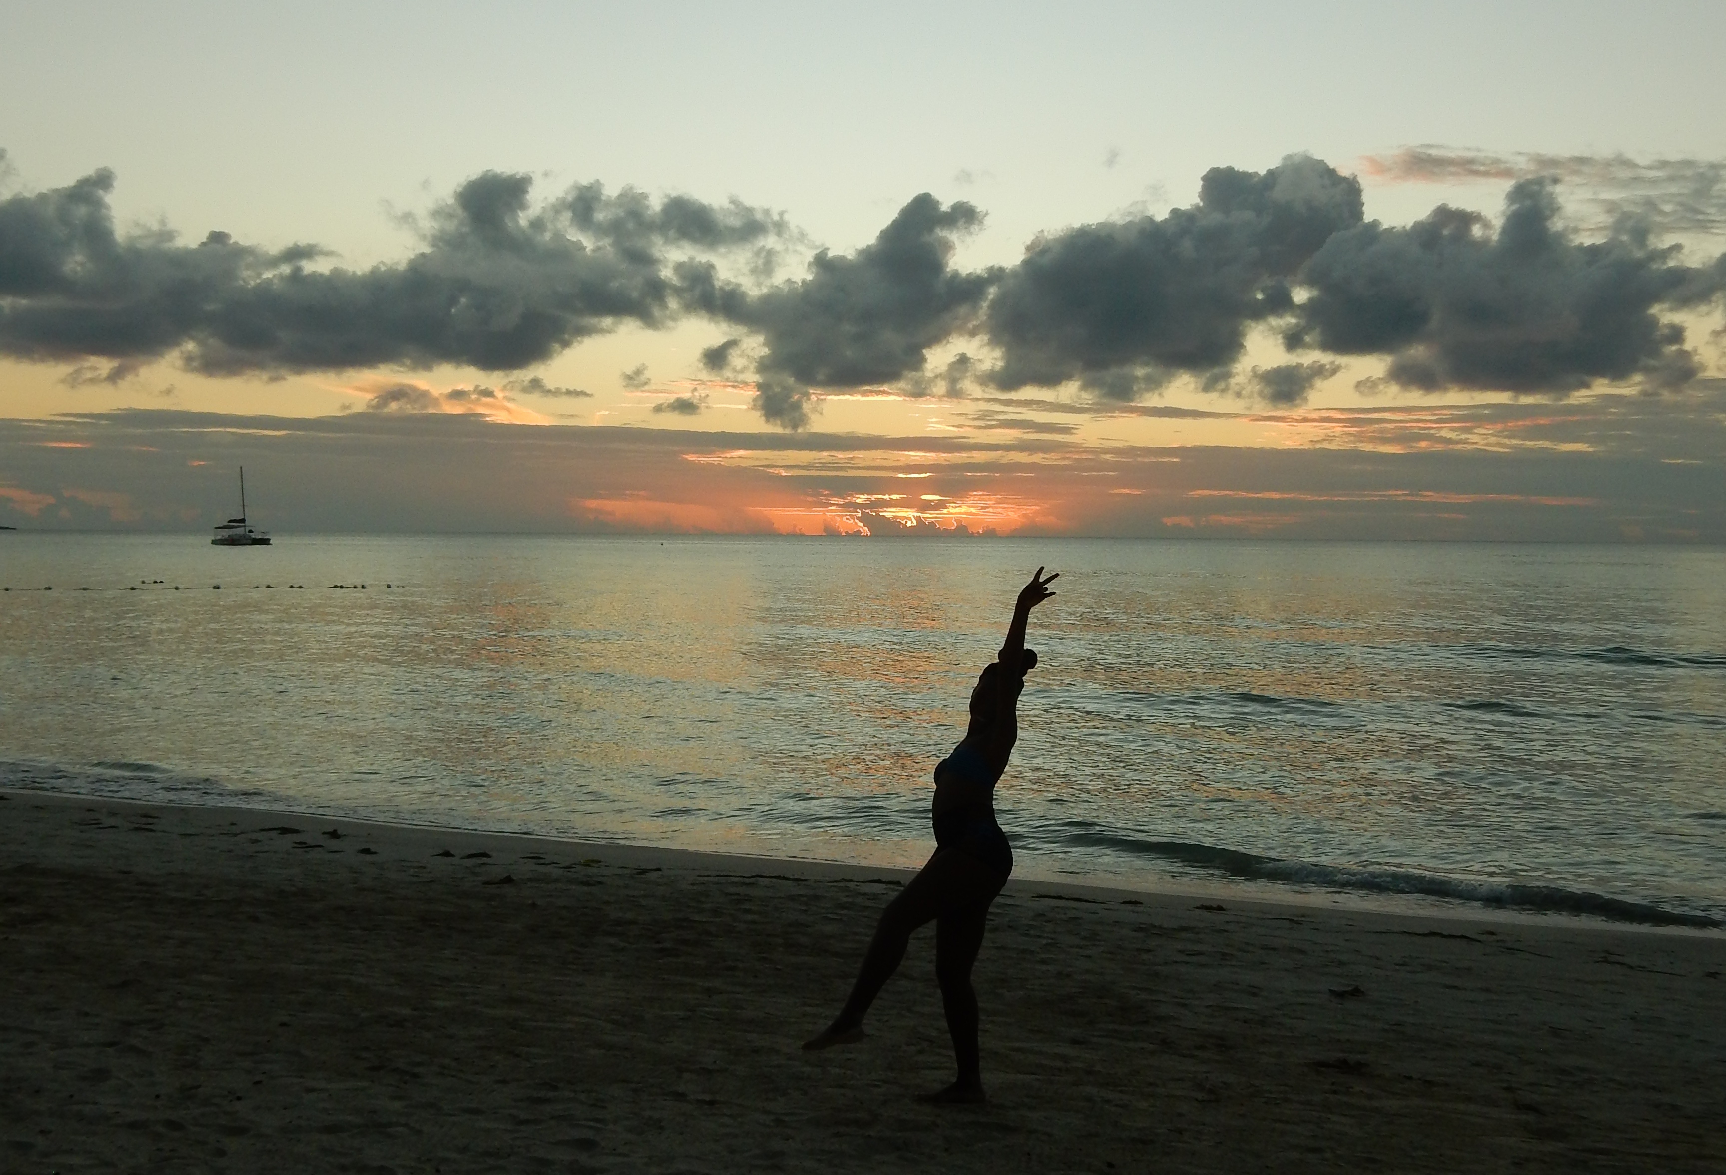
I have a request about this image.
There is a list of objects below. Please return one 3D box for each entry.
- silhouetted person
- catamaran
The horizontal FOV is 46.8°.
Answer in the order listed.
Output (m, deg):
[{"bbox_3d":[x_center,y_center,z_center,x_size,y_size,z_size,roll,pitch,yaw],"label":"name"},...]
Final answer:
[{"bbox_3d":[0.245,0.861,7.050,0.860,1.880,0.500,1,1,8],"label":"silhouetted person"},{"bbox_3d":[-124.691,-16.046,400.000,11.500,15.800,6.500,0,2,-17],"label":"catamaran"}]

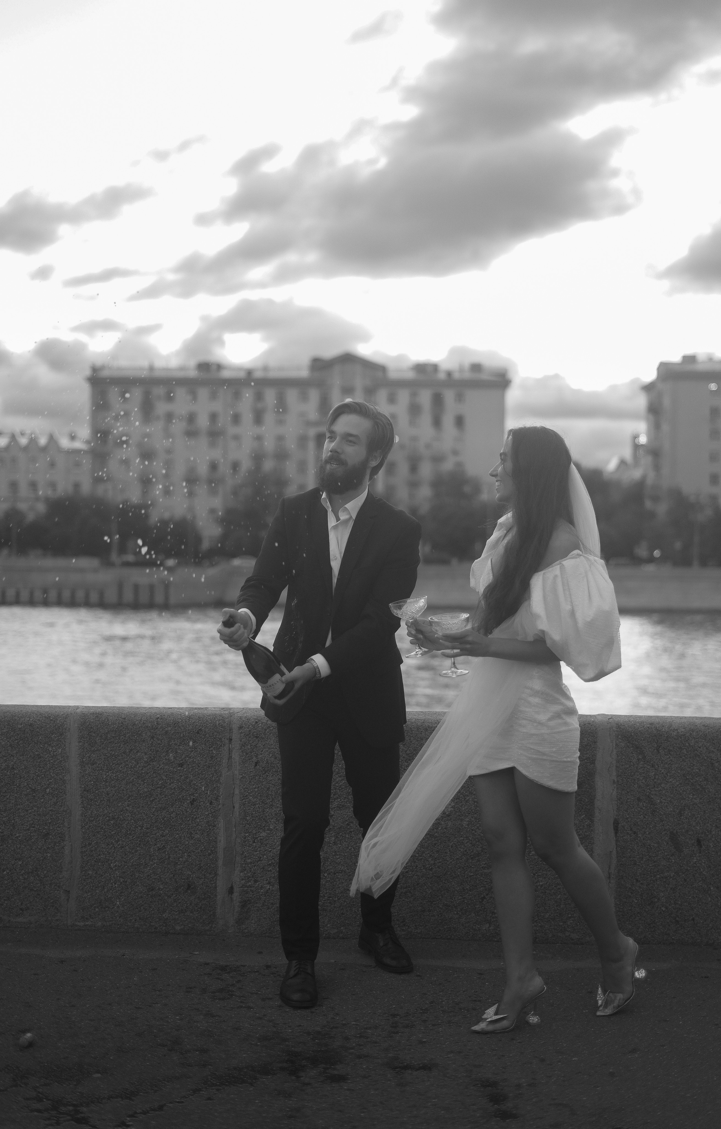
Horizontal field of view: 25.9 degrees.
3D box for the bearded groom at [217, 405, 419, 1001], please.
[{"bbox_3d":[-0.070,0.397,4.760,0.530,1.790,0.700,1,0,18],"label":"bearded groom"}]

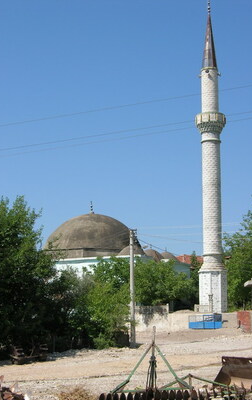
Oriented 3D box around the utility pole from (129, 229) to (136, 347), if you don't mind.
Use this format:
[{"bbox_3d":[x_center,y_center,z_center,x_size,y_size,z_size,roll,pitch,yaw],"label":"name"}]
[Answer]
[{"bbox_3d":[0.420,5.622,45.500,0.500,7.600,0.420,0,-9,0],"label":"utility pole"}]

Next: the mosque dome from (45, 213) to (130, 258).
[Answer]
[{"bbox_3d":[-3.433,3.727,74.000,10.200,4.900,10.200,0,-9,-3],"label":"mosque dome"}]

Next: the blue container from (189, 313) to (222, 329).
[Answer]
[{"bbox_3d":[6.566,9.997,58.000,2.400,1.250,1.600,-5,-10,29],"label":"blue container"}]

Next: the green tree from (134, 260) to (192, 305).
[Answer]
[{"bbox_3d":[3.192,7.192,60.000,5.200,4.500,4.600,-1,-9,6],"label":"green tree"}]

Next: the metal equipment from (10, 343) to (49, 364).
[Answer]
[{"bbox_3d":[-3.873,6.077,28.000,1.400,0.780,0.950,-3,-9,18],"label":"metal equipment"}]

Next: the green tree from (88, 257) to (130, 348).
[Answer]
[{"bbox_3d":[-1.030,6.398,44.000,2.700,5.700,2.700,0,-9,0],"label":"green tree"}]

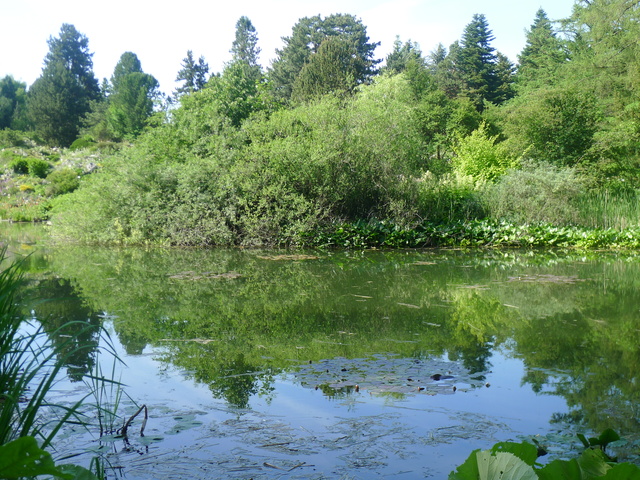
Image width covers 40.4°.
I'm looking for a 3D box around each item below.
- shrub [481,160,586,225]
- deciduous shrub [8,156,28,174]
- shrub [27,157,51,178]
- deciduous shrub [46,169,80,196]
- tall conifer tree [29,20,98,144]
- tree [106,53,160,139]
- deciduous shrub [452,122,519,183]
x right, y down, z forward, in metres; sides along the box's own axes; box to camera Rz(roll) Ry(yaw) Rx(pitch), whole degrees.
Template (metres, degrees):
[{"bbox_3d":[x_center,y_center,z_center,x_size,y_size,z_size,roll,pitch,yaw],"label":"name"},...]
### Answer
[{"bbox_3d":[7.607,-1.618,30.961,3.700,2.420,3.050,1,4,14],"label":"shrub"},{"bbox_3d":[-20.054,-4.938,57.799,1.300,1.230,1.260,-1,4,-19],"label":"deciduous shrub"},{"bbox_3d":[-18.629,-4.797,57.508,1.560,1.450,1.510,-1,4,-18],"label":"shrub"},{"bbox_3d":[-16.492,-3.696,55.874,2.140,1.800,1.970,-1,4,-16],"label":"deciduous shrub"},{"bbox_3d":[-28.225,-16.917,95.624,7.980,13.410,7.740,-1,4,-16],"label":"tall conifer tree"},{"bbox_3d":[-19.259,-14.622,89.257,5.230,9.170,5.070,-1,4,-12],"label":"tree"},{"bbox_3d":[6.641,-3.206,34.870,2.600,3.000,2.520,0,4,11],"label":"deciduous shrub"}]

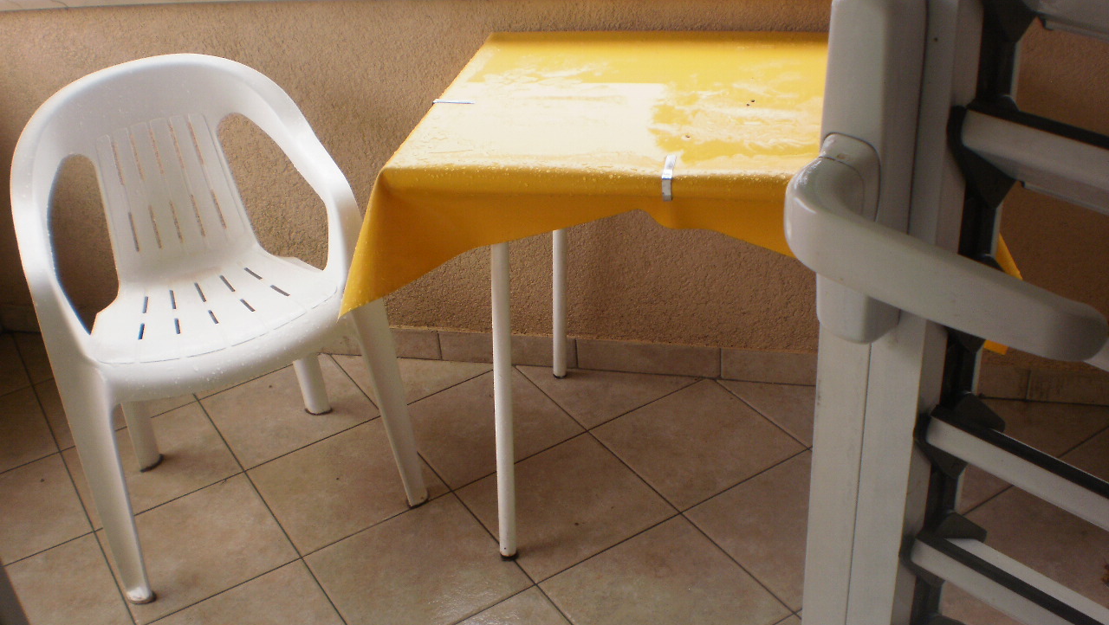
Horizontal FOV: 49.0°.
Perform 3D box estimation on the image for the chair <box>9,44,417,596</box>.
[{"bbox_3d":[-0.620,-0.015,2.139,0.567,0.788,0.521,-17,33,-19],"label":"chair"}]

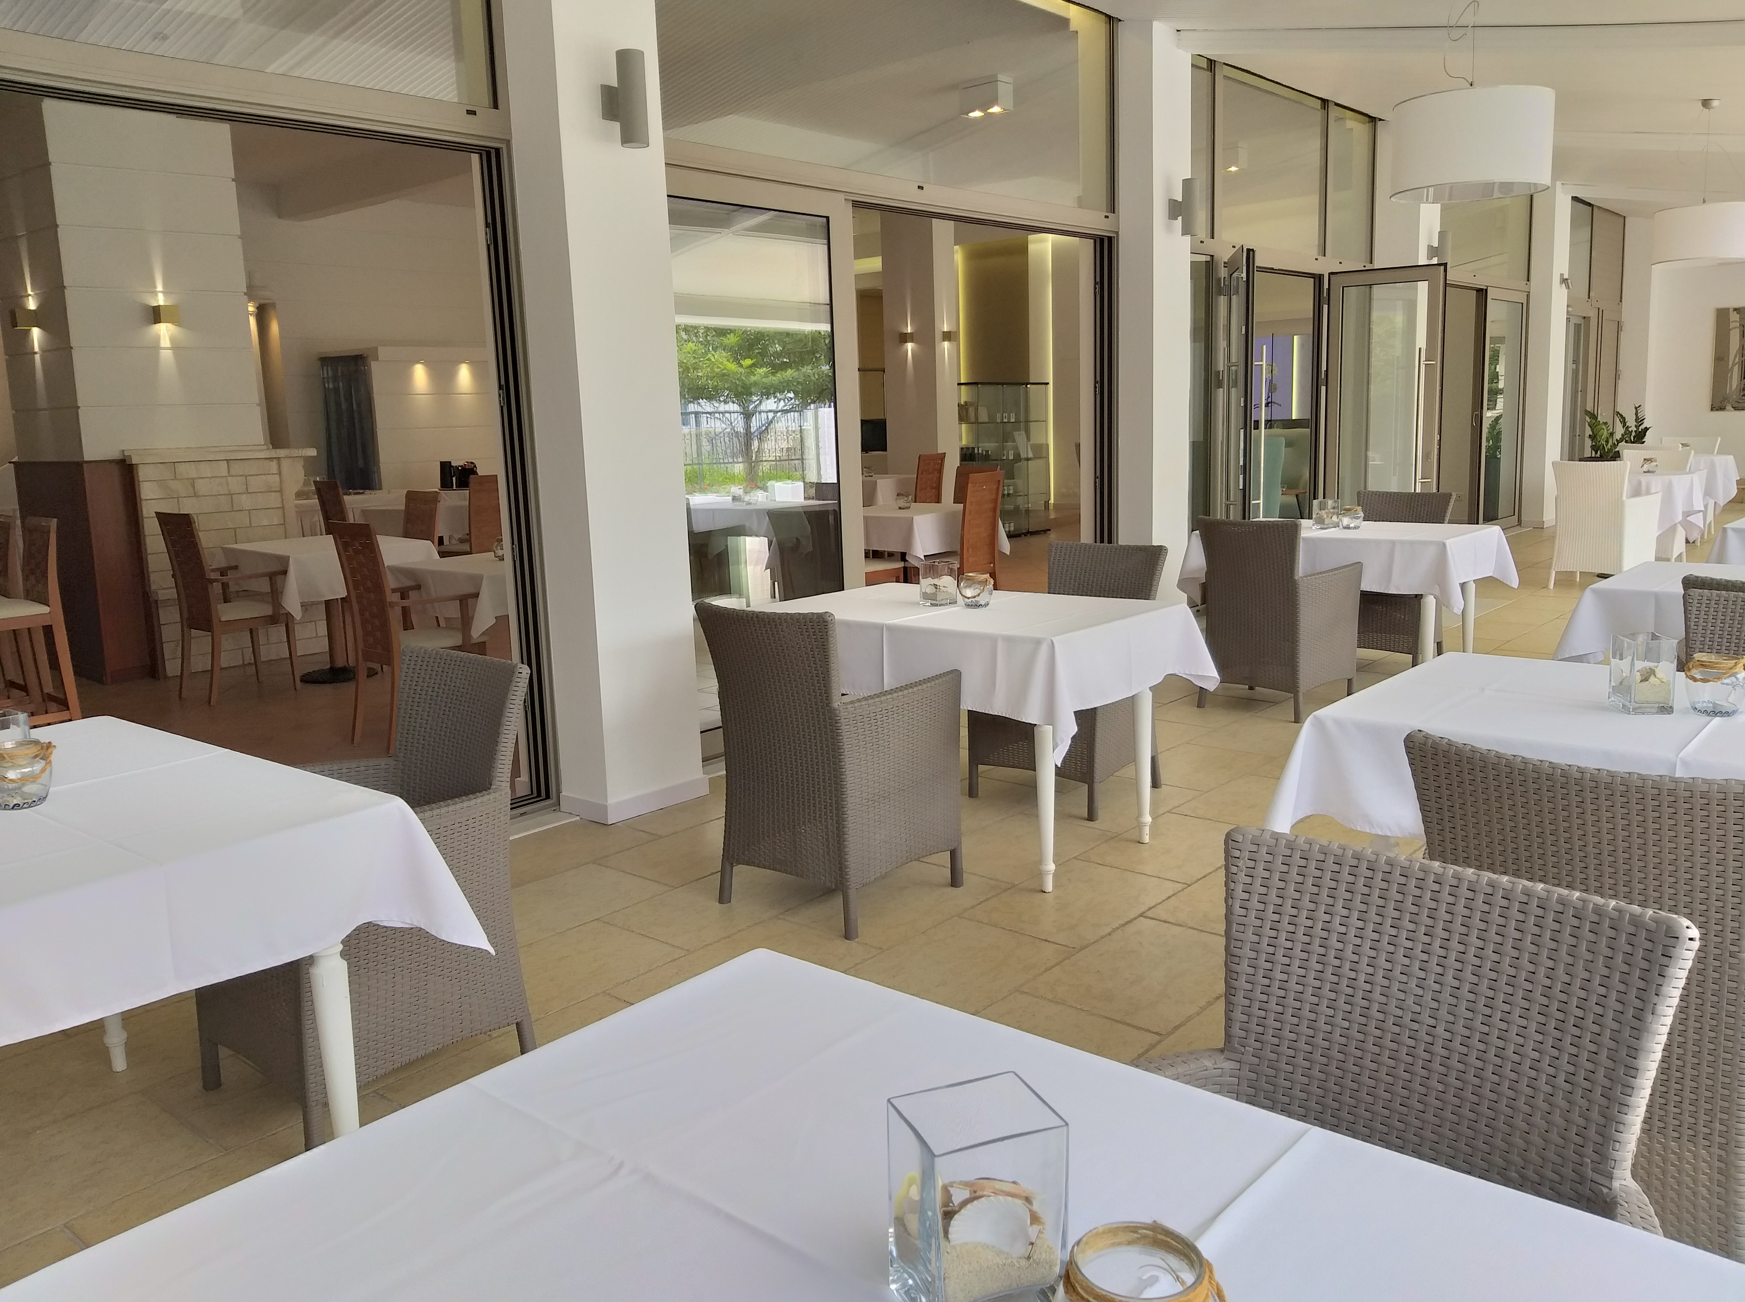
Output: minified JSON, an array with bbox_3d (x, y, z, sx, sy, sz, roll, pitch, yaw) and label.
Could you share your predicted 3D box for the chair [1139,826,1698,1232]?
[{"bbox_3d":[0.425,0.707,1.282,0.555,0.875,0.610,7,14,43],"label":"chair"}]

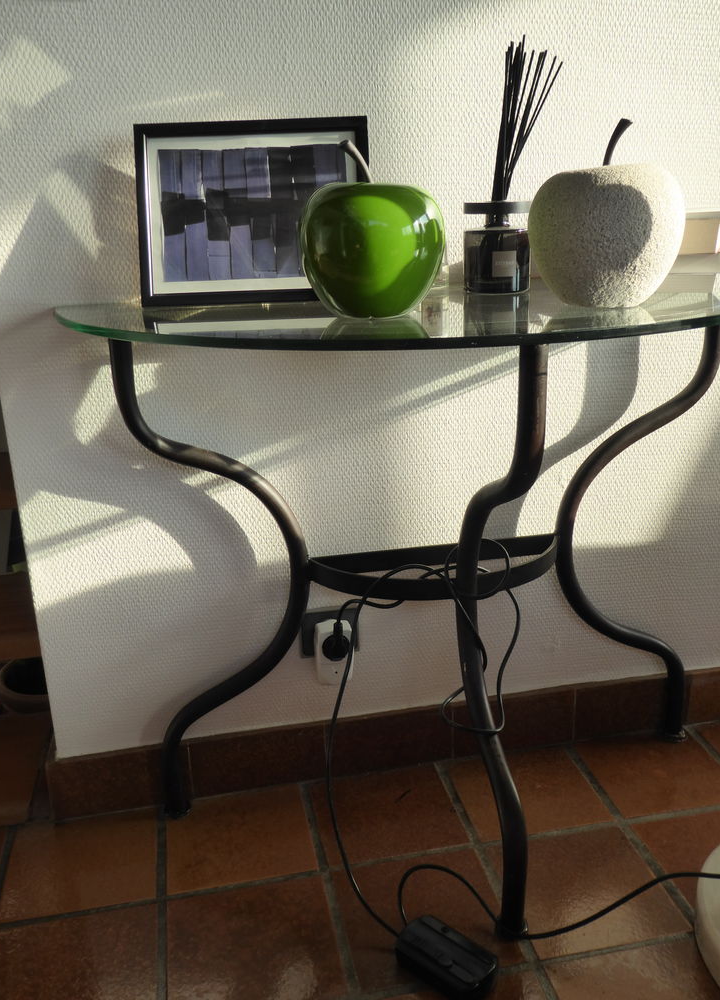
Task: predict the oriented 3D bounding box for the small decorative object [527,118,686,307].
[{"bbox_3d":[0.258,-0.293,0.948,0.156,0.182,0.156,3,18,14],"label":"small decorative object"}]

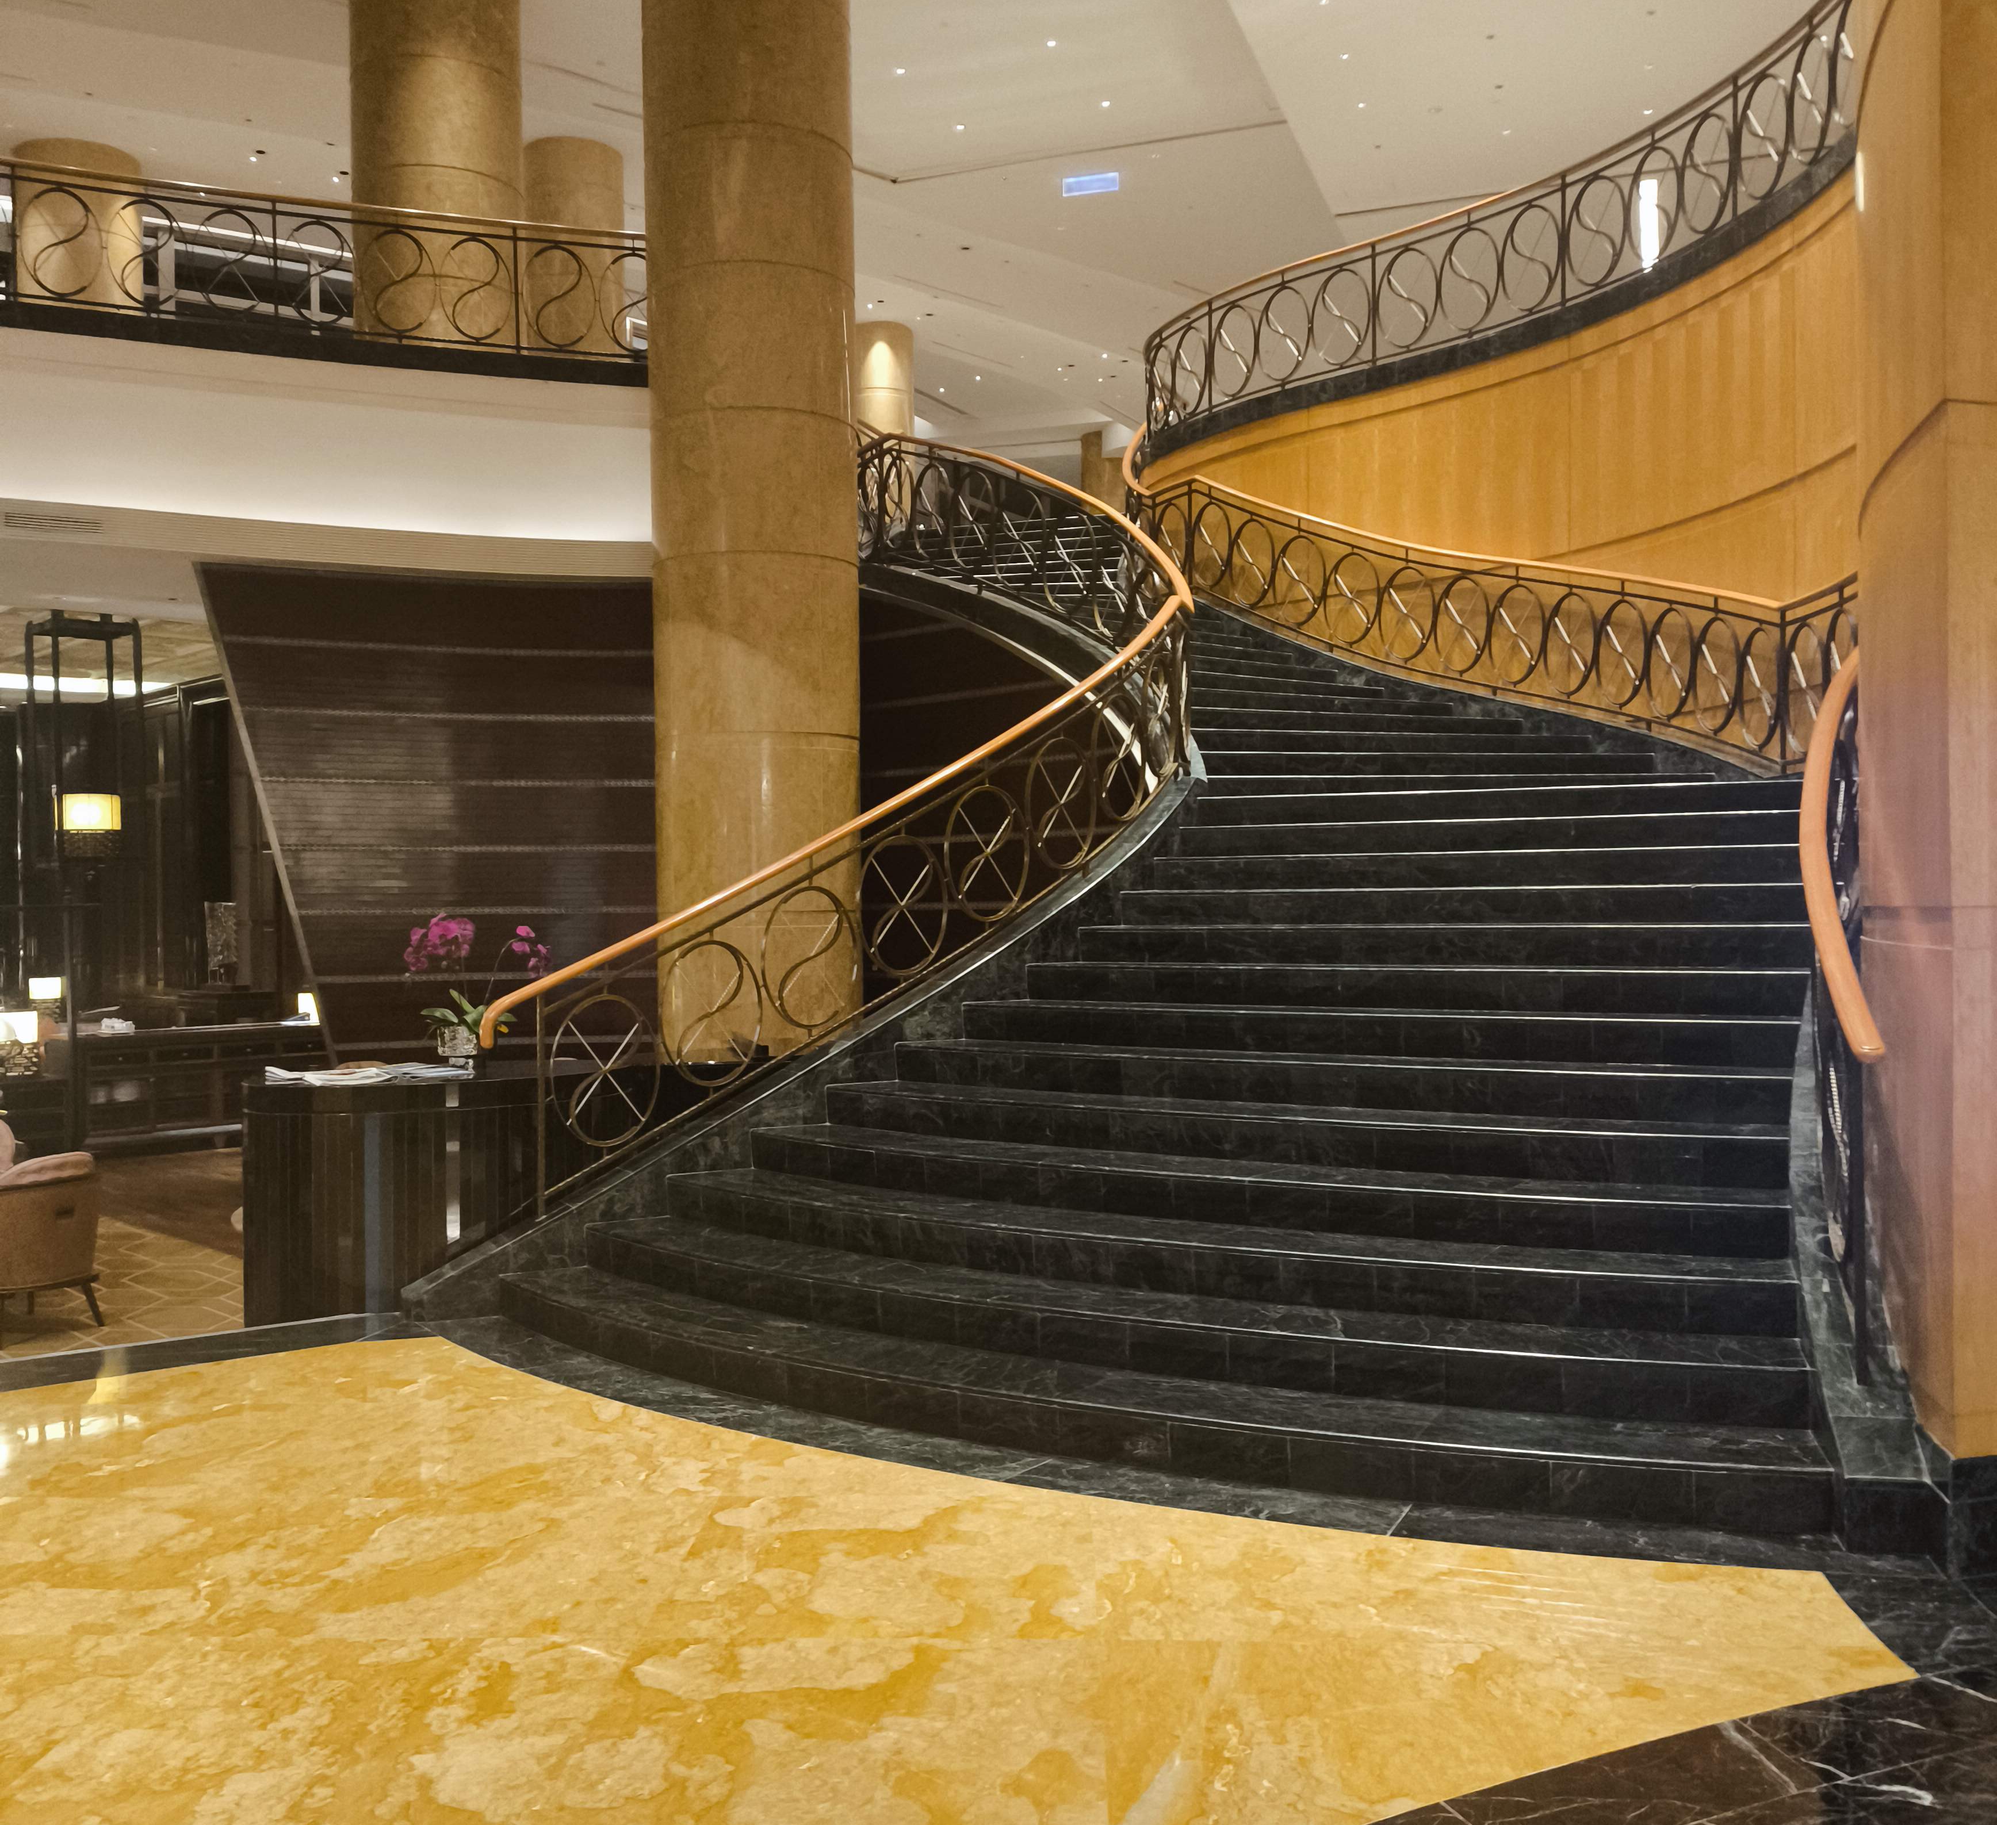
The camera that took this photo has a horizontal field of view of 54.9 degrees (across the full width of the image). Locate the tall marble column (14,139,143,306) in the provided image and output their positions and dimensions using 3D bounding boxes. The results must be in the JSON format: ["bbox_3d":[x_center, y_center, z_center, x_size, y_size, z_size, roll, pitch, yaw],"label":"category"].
[{"bbox_3d":[-10.600,-6.550,22.200,1.330,4.200,1.330,-1,0,0],"label":"tall marble column"}]

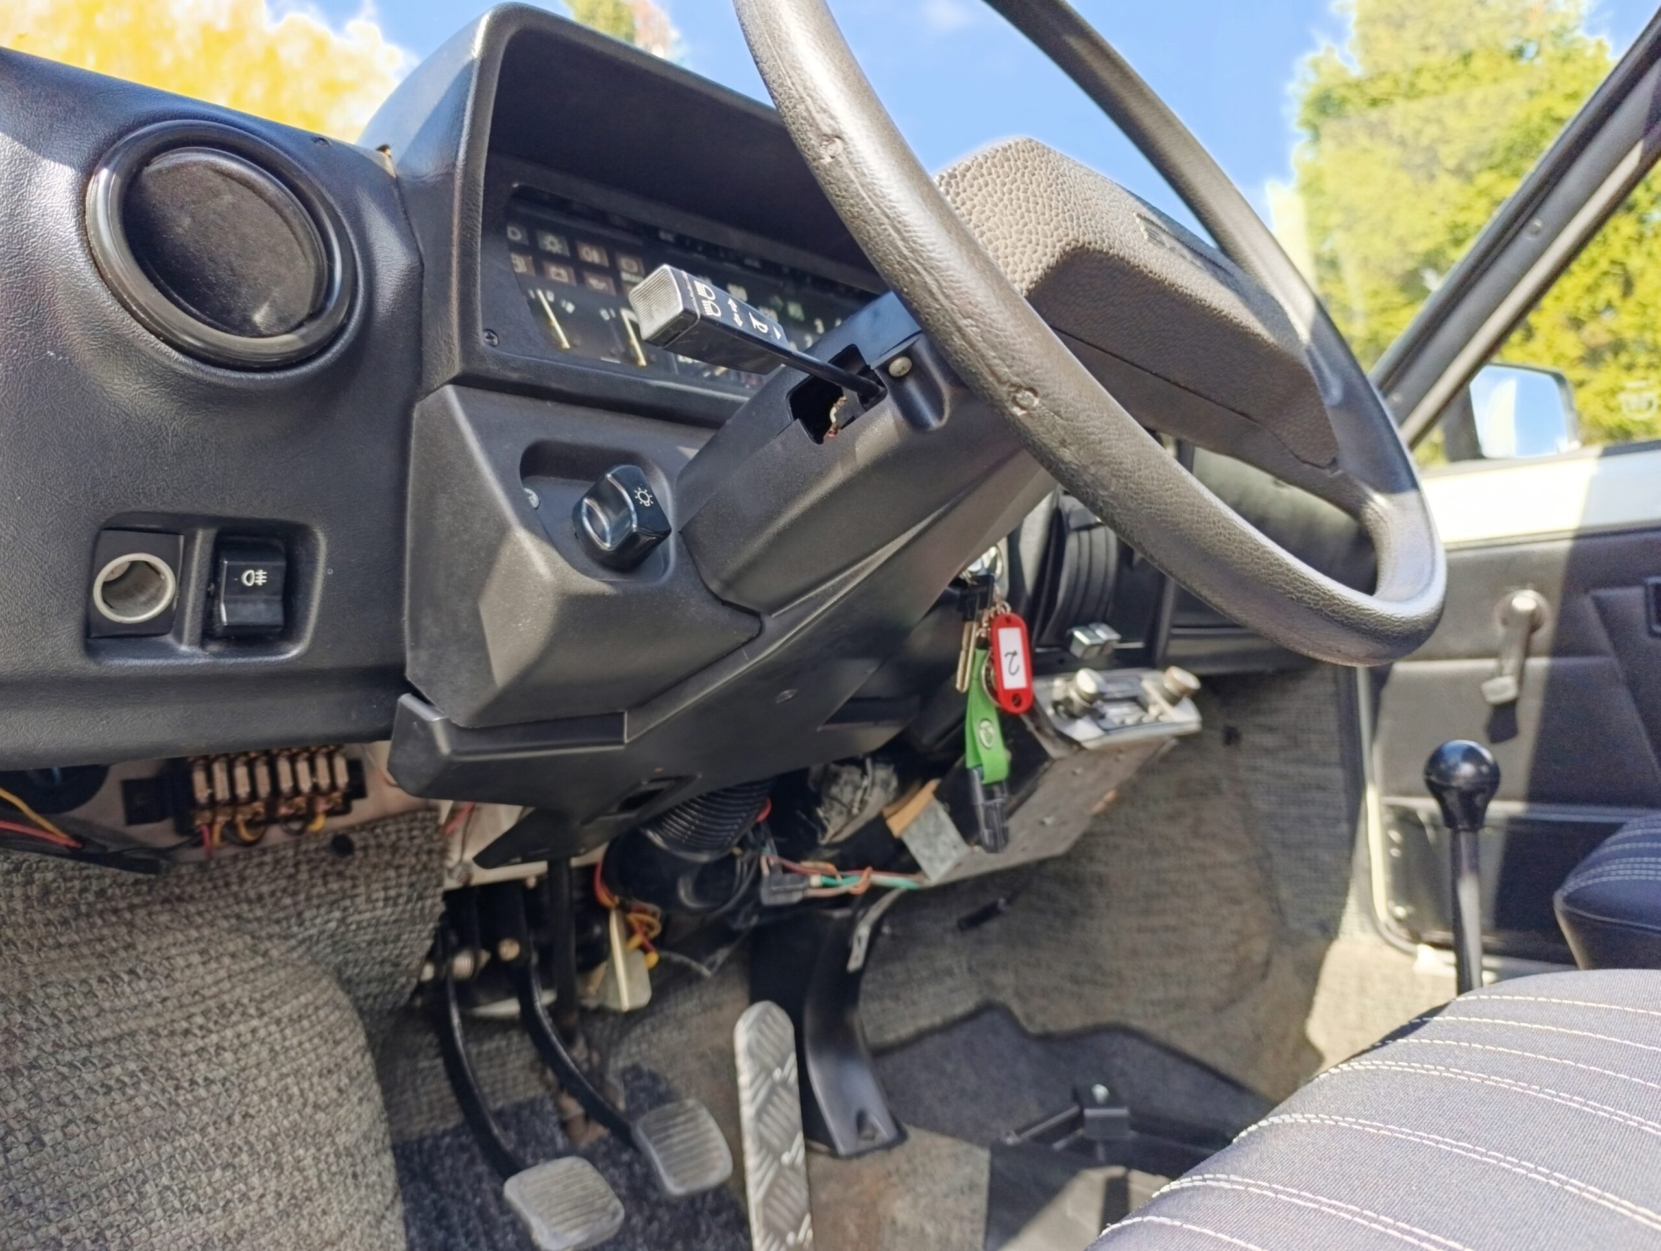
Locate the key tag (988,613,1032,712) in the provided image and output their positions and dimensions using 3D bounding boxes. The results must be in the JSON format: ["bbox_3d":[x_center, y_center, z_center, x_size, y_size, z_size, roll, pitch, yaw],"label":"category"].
[{"bbox_3d":[0.093,0.020,0.570,0.022,0.052,0.004,-4,-2,-16],"label":"key tag"}]

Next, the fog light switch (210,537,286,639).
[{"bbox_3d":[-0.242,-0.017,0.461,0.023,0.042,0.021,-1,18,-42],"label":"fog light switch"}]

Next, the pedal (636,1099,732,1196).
[{"bbox_3d":[-0.112,0.401,0.843,0.060,0.056,0.018,-1,-46,-42],"label":"pedal"}]

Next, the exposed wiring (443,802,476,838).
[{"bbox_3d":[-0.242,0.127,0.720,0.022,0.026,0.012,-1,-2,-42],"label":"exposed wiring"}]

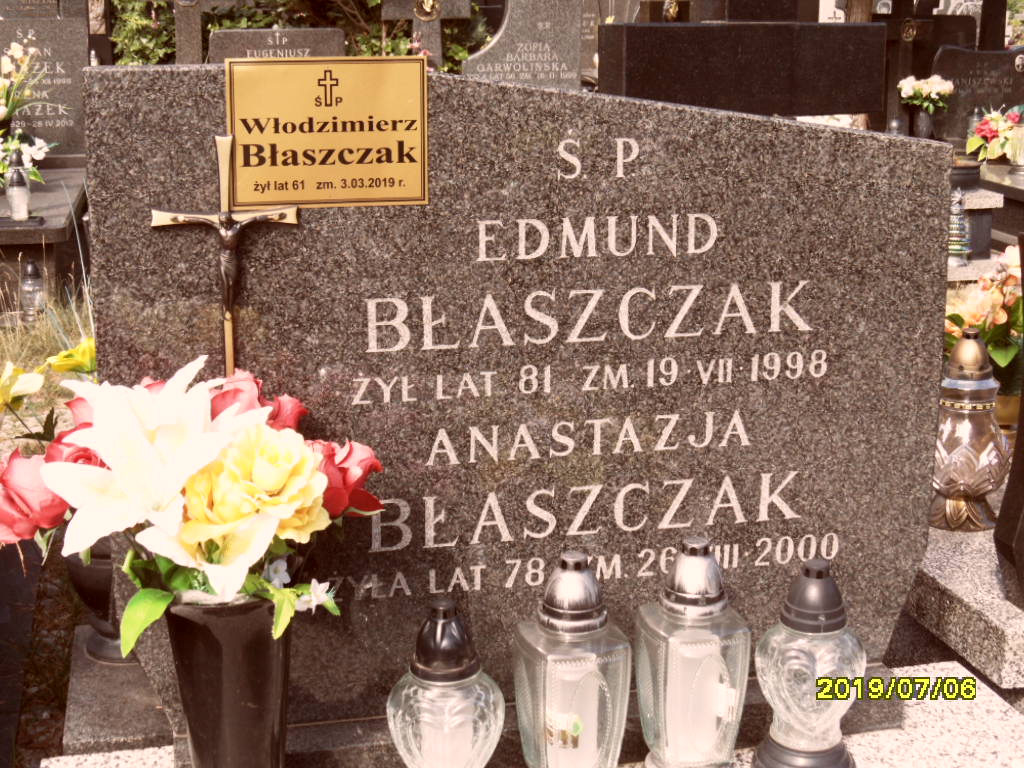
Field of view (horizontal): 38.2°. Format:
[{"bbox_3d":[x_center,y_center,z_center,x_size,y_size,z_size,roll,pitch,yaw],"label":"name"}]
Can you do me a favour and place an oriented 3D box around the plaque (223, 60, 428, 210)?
[{"bbox_3d":[-0.183,-0.251,1.480,0.200,0.150,0.008,-3,16,-12],"label":"plaque"}]

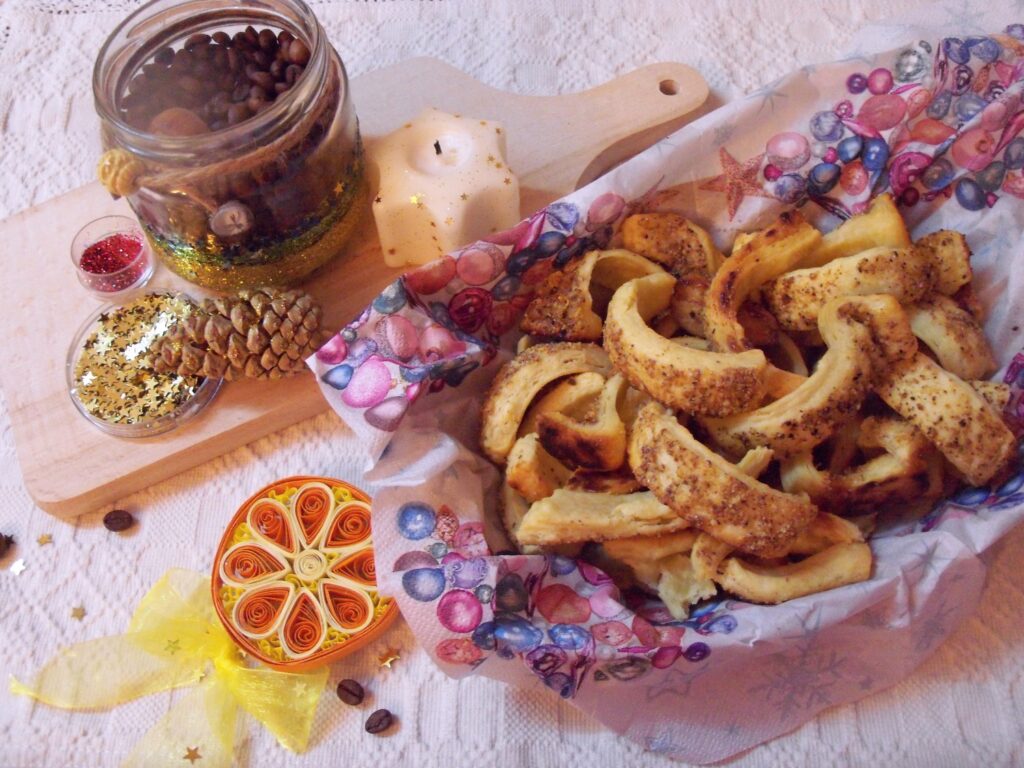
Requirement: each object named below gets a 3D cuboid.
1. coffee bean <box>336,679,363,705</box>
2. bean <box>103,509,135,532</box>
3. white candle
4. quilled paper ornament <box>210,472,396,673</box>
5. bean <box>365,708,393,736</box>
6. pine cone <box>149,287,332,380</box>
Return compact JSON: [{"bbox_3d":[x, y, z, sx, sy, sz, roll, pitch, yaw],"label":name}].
[{"bbox_3d":[-0.055,0.106,0.355,0.011,0.005,0.008,28,66,18],"label":"coffee bean"},{"bbox_3d":[-0.148,0.052,0.391,0.011,0.005,0.008,6,61,7],"label":"bean"},{"bbox_3d":[-0.027,-0.076,0.419,0.057,0.038,0.065,-9,61,-2],"label":"white candle"},{"bbox_3d":[-0.073,0.068,0.375,0.070,0.010,0.071,-2,61,3],"label":"quilled paper ornament"},{"bbox_3d":[-0.044,0.114,0.349,0.010,0.005,0.008,-23,62,-9],"label":"bean"},{"bbox_3d":[-0.101,-0.016,0.388,0.067,0.032,0.032,-6,60,-7],"label":"pine cone"}]

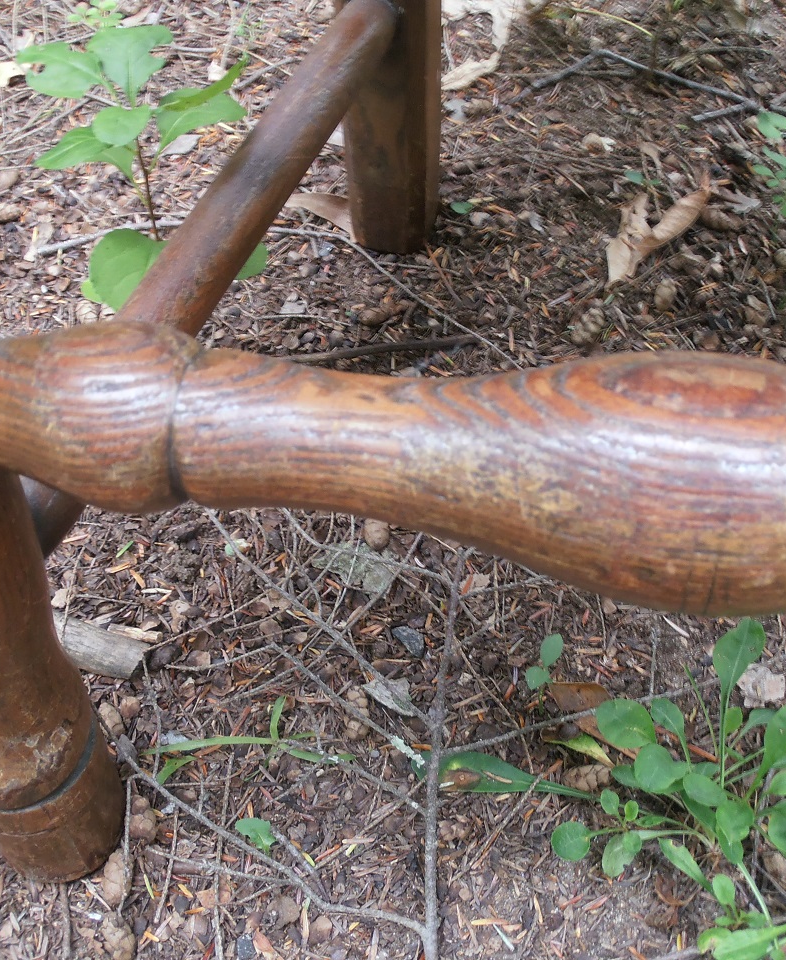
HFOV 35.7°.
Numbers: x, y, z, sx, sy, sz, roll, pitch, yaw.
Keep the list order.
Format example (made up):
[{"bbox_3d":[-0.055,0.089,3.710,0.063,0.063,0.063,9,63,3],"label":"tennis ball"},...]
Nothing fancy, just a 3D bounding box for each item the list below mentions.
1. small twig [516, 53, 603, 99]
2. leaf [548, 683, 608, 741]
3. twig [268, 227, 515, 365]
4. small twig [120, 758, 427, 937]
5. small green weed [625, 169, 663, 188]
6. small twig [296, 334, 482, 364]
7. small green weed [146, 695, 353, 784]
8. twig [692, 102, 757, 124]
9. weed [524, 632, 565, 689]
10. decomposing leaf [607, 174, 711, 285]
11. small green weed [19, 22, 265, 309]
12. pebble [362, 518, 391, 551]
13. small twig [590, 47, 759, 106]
[{"bbox_3d":[0.107,-0.261,0.789,0.007,0.006,0.082,35,55,29],"label":"small twig"},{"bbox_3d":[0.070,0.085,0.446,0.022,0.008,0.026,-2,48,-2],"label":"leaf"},{"bbox_3d":[0.004,-0.105,0.638,0.180,0.007,0.025,33,54,28],"label":"twig"},{"bbox_3d":[-0.045,0.123,0.390,0.118,0.011,0.033,23,48,22],"label":"small twig"},{"bbox_3d":[0.141,-0.170,0.691,0.022,0.012,0.016,0,44,0],"label":"small green weed"},{"bbox_3d":[-0.004,-0.065,0.601,0.095,0.005,0.006,-6,46,-6],"label":"small twig"},{"bbox_3d":[-0.048,0.091,0.418,0.070,0.018,0.028,0,44,0],"label":"small green weed"},{"bbox_3d":[0.205,-0.227,0.755,0.048,0.006,0.007,-19,47,-18],"label":"twig"},{"bbox_3d":[0.057,0.070,0.460,0.015,0.023,0.017,0,46,0],"label":"weed"},{"bbox_3d":[0.142,-0.134,0.659,0.040,0.019,0.106,27,52,24],"label":"decomposing leaf"},{"bbox_3d":[-0.119,-0.146,0.596,0.106,0.110,0.092,0,44,0],"label":"small green weed"},{"bbox_3d":[-0.007,0.022,0.513,0.012,0.011,0.014,0,46,0],"label":"pebble"},{"bbox_3d":[0.182,-0.260,0.787,0.119,0.006,0.006,29,53,25],"label":"small twig"}]

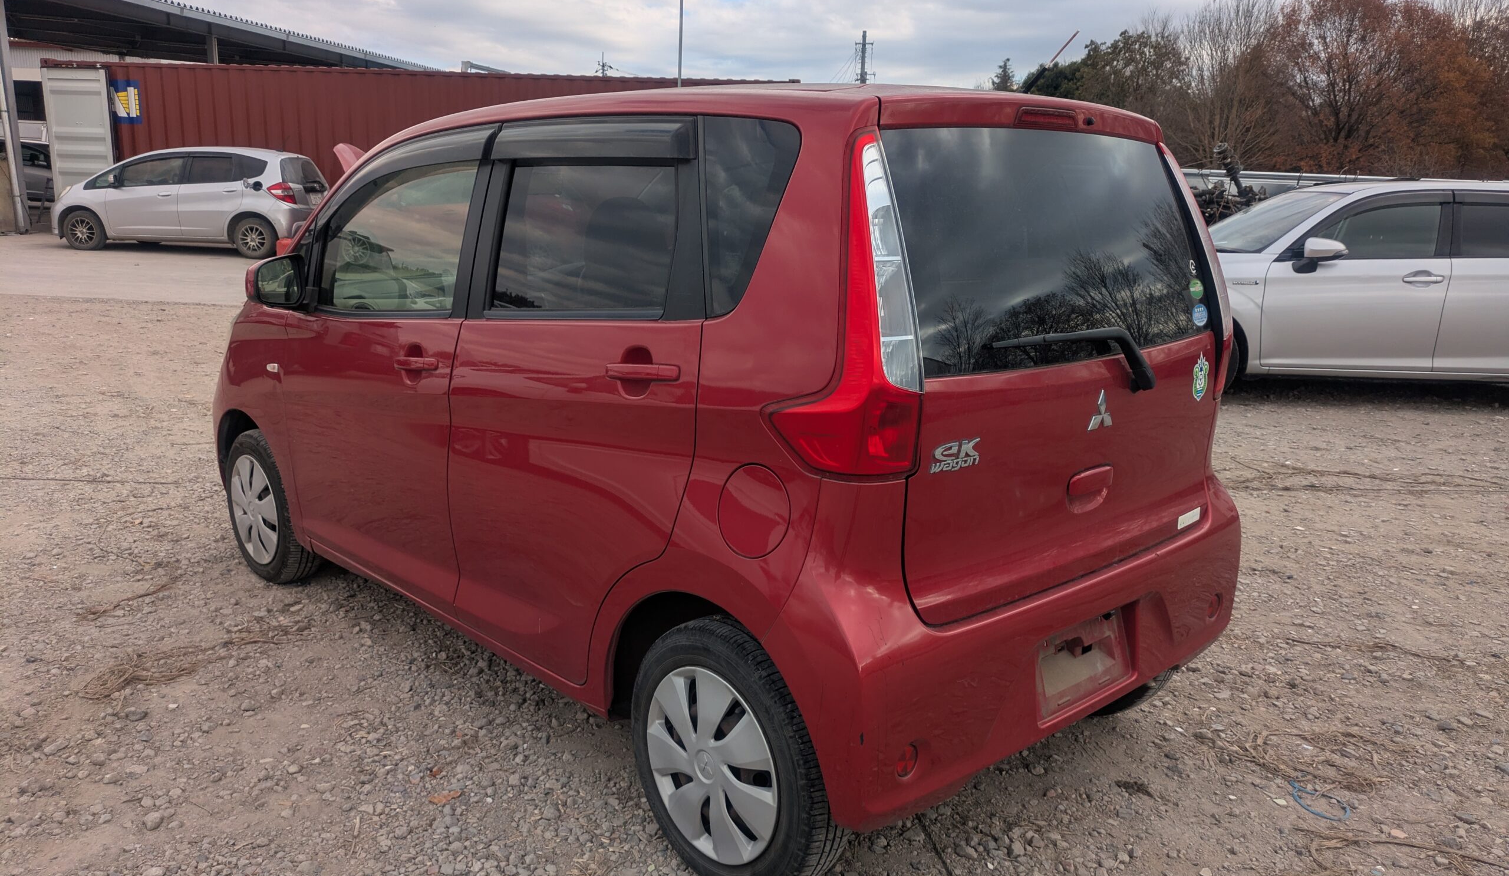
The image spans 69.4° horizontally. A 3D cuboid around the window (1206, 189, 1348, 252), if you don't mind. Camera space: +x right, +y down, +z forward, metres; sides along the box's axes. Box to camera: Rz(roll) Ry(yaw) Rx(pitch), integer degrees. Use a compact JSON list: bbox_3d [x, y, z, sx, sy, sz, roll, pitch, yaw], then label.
[{"bbox_3d":[3.645,-1.530,7.850,0.880,0.140,1.280,-29,8,11],"label":"window"}]

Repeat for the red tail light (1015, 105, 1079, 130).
[{"bbox_3d":[0.572,-0.624,2.139,0.220,0.040,0.040,-11,16,-42],"label":"red tail light"}]

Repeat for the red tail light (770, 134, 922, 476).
[{"bbox_3d":[0.168,-0.217,1.777,0.195,0.565,0.235,-8,15,-35],"label":"red tail light"}]

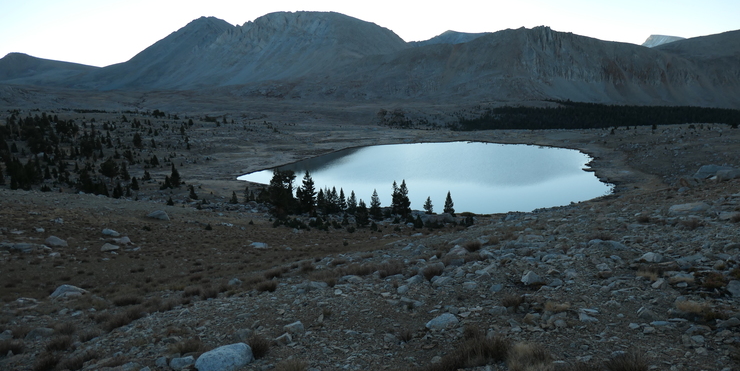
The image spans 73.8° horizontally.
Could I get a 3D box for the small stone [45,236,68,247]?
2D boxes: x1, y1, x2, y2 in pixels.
[{"bbox_3d":[-19.705,3.520,31.000,1.480,0.680,1.100,-7,12,-33],"label":"small stone"}]

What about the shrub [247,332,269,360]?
[{"bbox_3d":[-1.090,1.567,4.800,0.260,0.250,0.260,-2,11,-14],"label":"shrub"}]

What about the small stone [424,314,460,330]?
[{"bbox_3d":[0.826,1.572,5.700,0.380,0.150,0.270,0,11,0],"label":"small stone"}]

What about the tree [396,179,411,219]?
[{"bbox_3d":[7.472,2.899,110.000,3.200,8.600,3.000,0,11,0],"label":"tree"}]

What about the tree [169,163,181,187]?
[{"bbox_3d":[-43.492,-2.163,110.000,2.600,5.200,2.600,-4,11,-21],"label":"tree"}]

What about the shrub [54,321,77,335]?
[{"bbox_3d":[-5.635,2.646,9.127,0.395,0.223,0.346,0,11,0],"label":"shrub"}]

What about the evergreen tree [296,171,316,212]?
[{"bbox_3d":[-13.905,1.314,108.000,4.248,8.855,3.942,0,11,0],"label":"evergreen tree"}]

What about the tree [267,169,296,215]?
[{"bbox_3d":[-18.841,1.490,105.000,6.195,9.905,5.429,0,11,0],"label":"tree"}]

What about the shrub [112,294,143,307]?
[{"bbox_3d":[-4.524,2.145,9.200,0.560,0.250,0.470,-5,12,-27],"label":"shrub"}]

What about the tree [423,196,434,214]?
[{"bbox_3d":[13.403,4.353,113.000,2.400,4.200,2.300,0,11,0],"label":"tree"}]

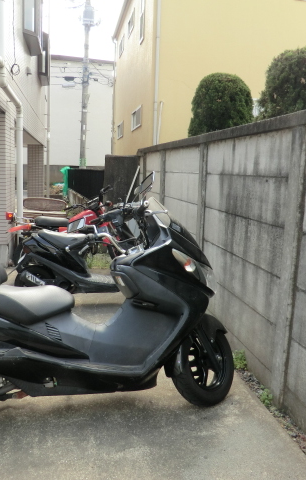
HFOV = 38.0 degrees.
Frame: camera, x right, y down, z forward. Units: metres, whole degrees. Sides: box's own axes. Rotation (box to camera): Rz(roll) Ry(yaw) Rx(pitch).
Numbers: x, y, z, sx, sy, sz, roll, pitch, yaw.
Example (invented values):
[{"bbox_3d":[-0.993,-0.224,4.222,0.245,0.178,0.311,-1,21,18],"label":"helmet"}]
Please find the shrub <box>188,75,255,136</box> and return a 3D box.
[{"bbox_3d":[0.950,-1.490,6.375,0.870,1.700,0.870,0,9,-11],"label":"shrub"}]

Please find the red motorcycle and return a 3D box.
[{"bbox_3d":[-0.921,-0.103,5.540,1.830,1.130,0.720,-5,11,-36],"label":"red motorcycle"}]

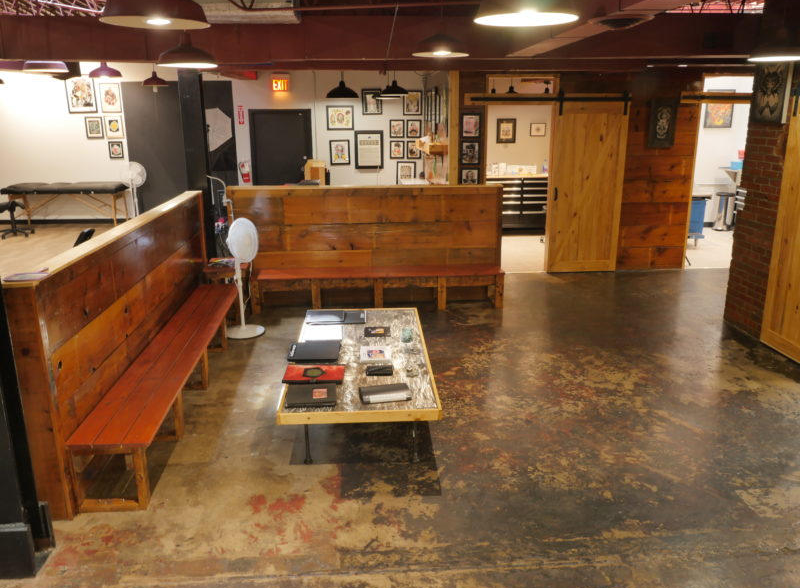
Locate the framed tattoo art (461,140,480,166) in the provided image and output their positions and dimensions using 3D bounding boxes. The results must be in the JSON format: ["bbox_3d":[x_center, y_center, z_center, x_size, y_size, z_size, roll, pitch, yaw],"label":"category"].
[{"bbox_3d":[0.863,-1.694,7.799,0.225,0.288,0.030,-2,15,-5],"label":"framed tattoo art"}]

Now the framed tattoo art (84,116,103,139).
[{"bbox_3d":[-5.155,-2.800,10.922,0.273,0.355,0.030,-2,15,-5],"label":"framed tattoo art"}]

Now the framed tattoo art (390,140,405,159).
[{"bbox_3d":[-0.046,-2.832,12.753,0.273,0.337,0.030,-1,15,-3],"label":"framed tattoo art"}]

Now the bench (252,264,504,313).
[{"bbox_3d":[-0.215,-0.055,6.821,2.560,0.365,0.425,-2,15,-5],"label":"bench"}]

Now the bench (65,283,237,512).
[{"bbox_3d":[-1.654,0.524,4.938,0.410,0.374,3.320,-2,15,-5],"label":"bench"}]

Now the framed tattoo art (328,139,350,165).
[{"bbox_3d":[-1.172,-2.768,12.695,0.382,0.474,0.030,-1,15,-3],"label":"framed tattoo art"}]

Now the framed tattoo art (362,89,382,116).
[{"bbox_3d":[-0.476,-3.318,11.210,0.335,0.429,0.030,-2,15,-5],"label":"framed tattoo art"}]

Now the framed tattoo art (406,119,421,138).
[{"bbox_3d":[0.284,-3.225,12.668,0.285,0.342,0.030,-1,15,-3],"label":"framed tattoo art"}]

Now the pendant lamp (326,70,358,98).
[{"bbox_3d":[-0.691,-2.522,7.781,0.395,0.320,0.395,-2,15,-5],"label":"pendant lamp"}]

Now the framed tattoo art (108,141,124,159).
[{"bbox_3d":[-5.442,-2.757,12.412,0.256,0.312,0.030,-1,15,-3],"label":"framed tattoo art"}]

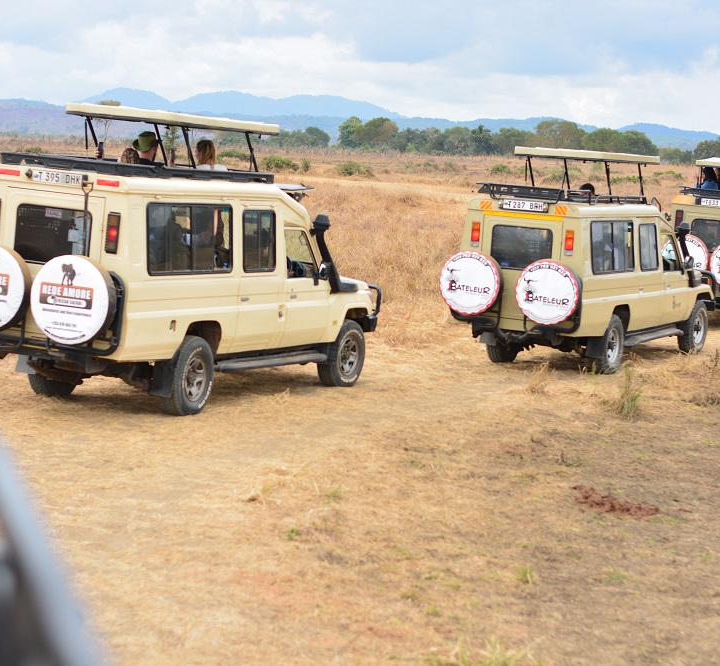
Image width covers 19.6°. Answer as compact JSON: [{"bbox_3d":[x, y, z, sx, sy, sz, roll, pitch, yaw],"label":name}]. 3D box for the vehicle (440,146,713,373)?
[{"bbox_3d":[3.189,-1.026,27.666,1.900,2.780,6.070,7,7,26],"label":"vehicle"}]

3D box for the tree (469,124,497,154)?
[{"bbox_3d":[26.579,-41.705,450.000,6.267,6.699,5.953,4,6,0],"label":"tree"}]

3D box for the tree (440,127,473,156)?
[{"bbox_3d":[20.636,-41.489,450.000,7.347,6.267,6.980,4,6,0],"label":"tree"}]

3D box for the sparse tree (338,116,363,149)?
[{"bbox_3d":[-2.161,-43.217,450.000,5.834,7.131,5.543,4,6,0],"label":"sparse tree"}]

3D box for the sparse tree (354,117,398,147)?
[{"bbox_3d":[3.457,-43.217,450.000,9.724,7.131,9.238,4,6,0],"label":"sparse tree"}]

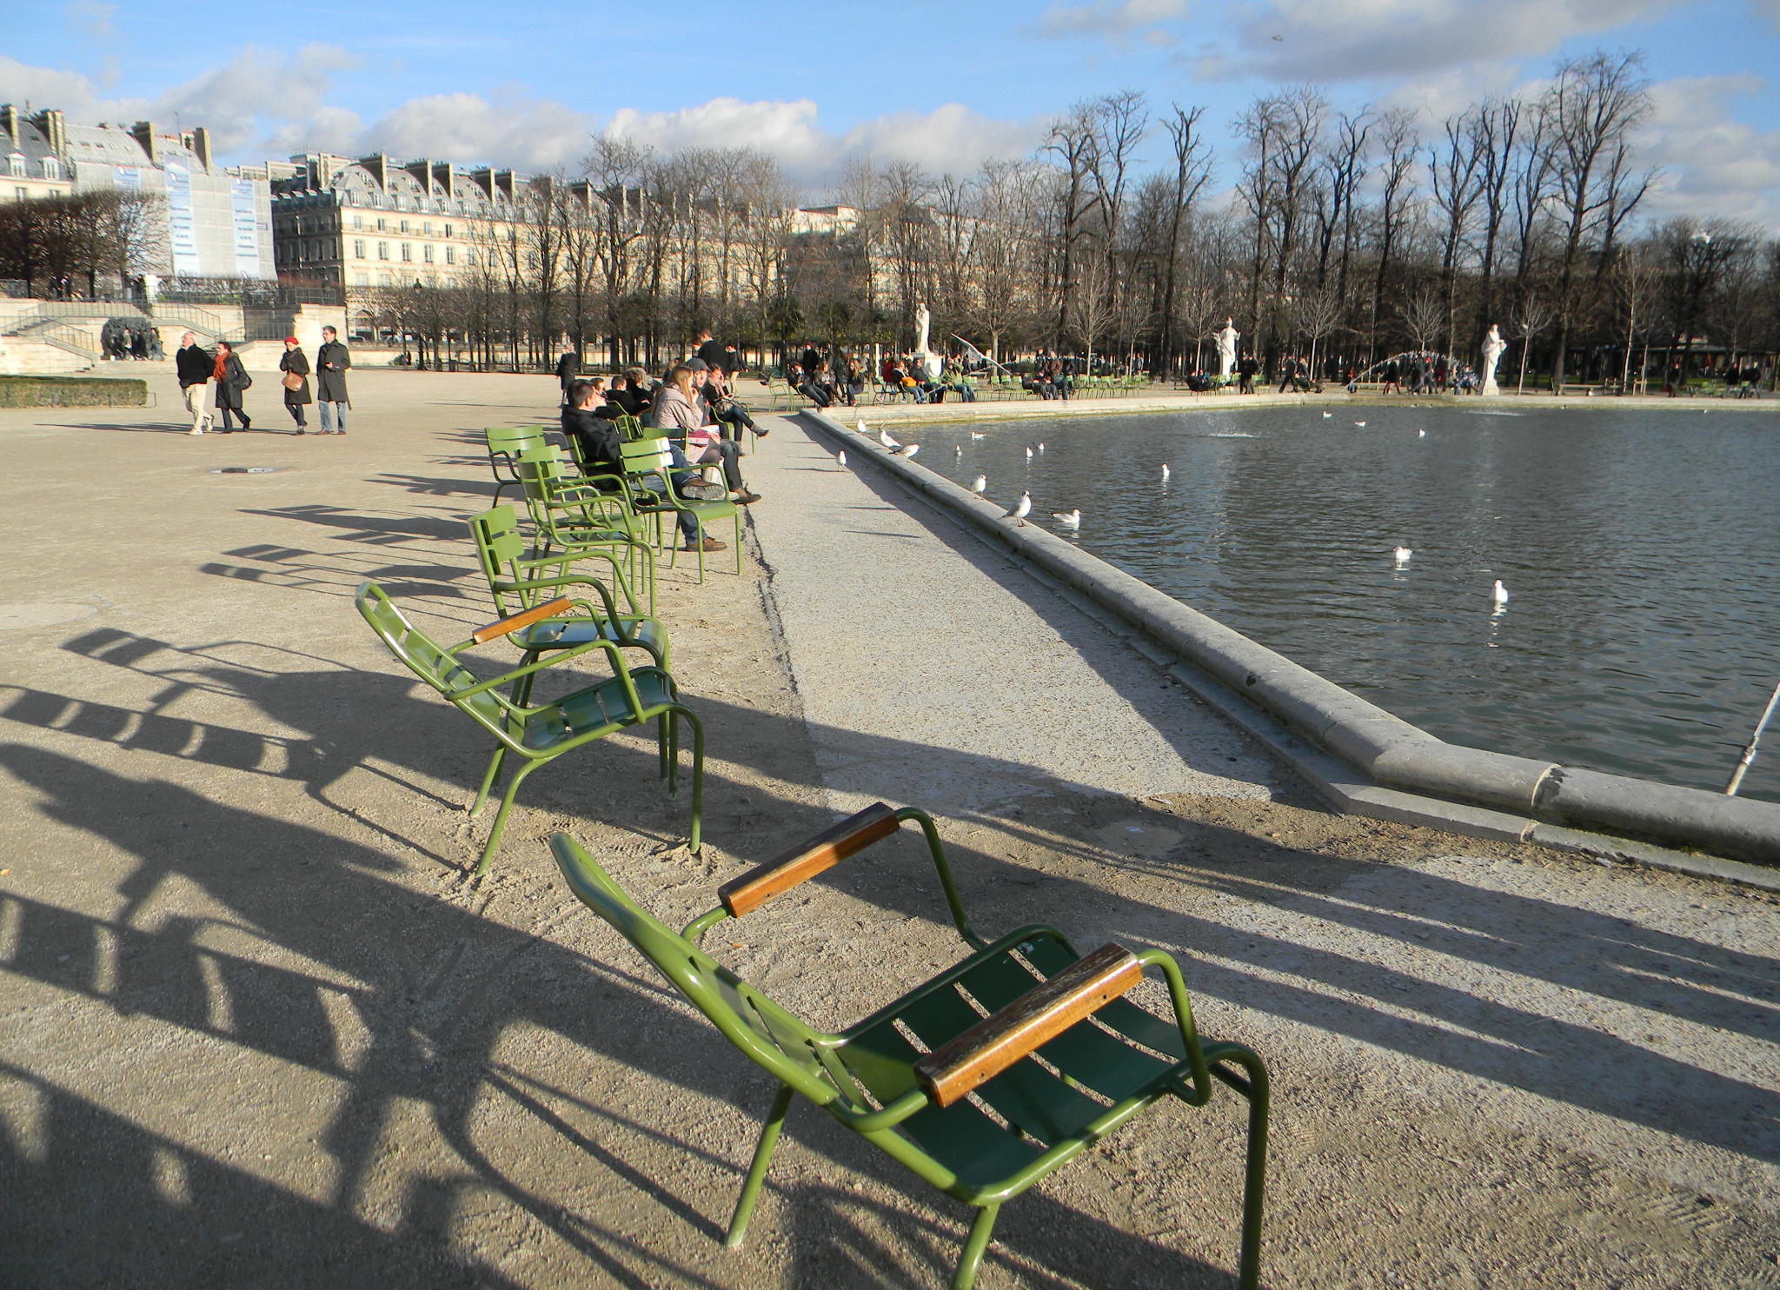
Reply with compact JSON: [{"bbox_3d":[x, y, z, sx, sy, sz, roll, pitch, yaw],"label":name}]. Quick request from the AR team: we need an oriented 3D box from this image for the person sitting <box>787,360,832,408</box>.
[{"bbox_3d":[-2.068,-6.701,37.616,1.100,1.250,0.550,9,14,37],"label":"person sitting"}]

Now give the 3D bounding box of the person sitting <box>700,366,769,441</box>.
[{"bbox_3d":[-2.237,-3.340,20.645,0.920,1.280,0.550,7,13,31],"label":"person sitting"}]

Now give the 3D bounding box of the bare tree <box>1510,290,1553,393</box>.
[{"bbox_3d":[30.486,-14.503,68.380,2.300,5.300,2.300,1,11,0],"label":"bare tree"}]

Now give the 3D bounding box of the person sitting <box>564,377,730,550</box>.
[{"bbox_3d":[-1.856,-1.334,10.704,1.120,1.270,0.580,-2,12,-14],"label":"person sitting"}]

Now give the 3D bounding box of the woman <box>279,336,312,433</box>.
[{"bbox_3d":[-10.316,-4.451,24.910,0.480,1.650,0.430,8,13,33],"label":"woman"}]

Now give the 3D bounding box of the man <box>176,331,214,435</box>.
[{"bbox_3d":[-11.940,-4.470,24.703,0.520,1.740,0.520,-10,15,-43],"label":"man"}]

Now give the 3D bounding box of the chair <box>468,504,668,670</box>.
[{"bbox_3d":[-1.061,-0.019,5.034,0.610,0.880,0.650,0,11,-5],"label":"chair"}]

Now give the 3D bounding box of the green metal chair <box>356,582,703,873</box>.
[{"bbox_3d":[-1.045,0.199,4.249,0.930,0.760,0.660,-3,12,-15],"label":"green metal chair"}]

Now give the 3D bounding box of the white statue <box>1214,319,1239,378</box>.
[{"bbox_3d":[14.692,-12.721,62.724,1.050,3.050,0.800,1,11,2],"label":"white statue"}]

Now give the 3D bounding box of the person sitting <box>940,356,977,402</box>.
[{"bbox_3d":[2.172,-8.138,44.564,0.850,1.320,0.600,10,14,37],"label":"person sitting"}]

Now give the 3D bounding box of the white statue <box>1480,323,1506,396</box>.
[{"bbox_3d":[25.468,-12.016,60.824,1.000,3.100,0.850,1,11,2],"label":"white statue"}]

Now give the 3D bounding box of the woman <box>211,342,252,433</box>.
[{"bbox_3d":[-10.800,-4.244,23.614,0.550,1.560,0.600,11,15,41],"label":"woman"}]

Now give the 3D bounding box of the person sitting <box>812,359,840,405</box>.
[{"bbox_3d":[-1.808,-7.483,41.139,0.800,1.260,0.550,10,15,39],"label":"person sitting"}]

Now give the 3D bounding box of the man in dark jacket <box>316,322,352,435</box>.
[{"bbox_3d":[-9.086,-4.303,23.494,0.550,1.780,0.420,5,12,20],"label":"man in dark jacket"}]

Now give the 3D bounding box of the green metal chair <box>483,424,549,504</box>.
[{"bbox_3d":[-2.697,-1.233,11.062,0.610,0.880,0.650,10,15,40],"label":"green metal chair"}]

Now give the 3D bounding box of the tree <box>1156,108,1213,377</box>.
[{"bbox_3d":[17.878,-24.813,88.784,3.400,17.000,3.400,1,11,0],"label":"tree"}]

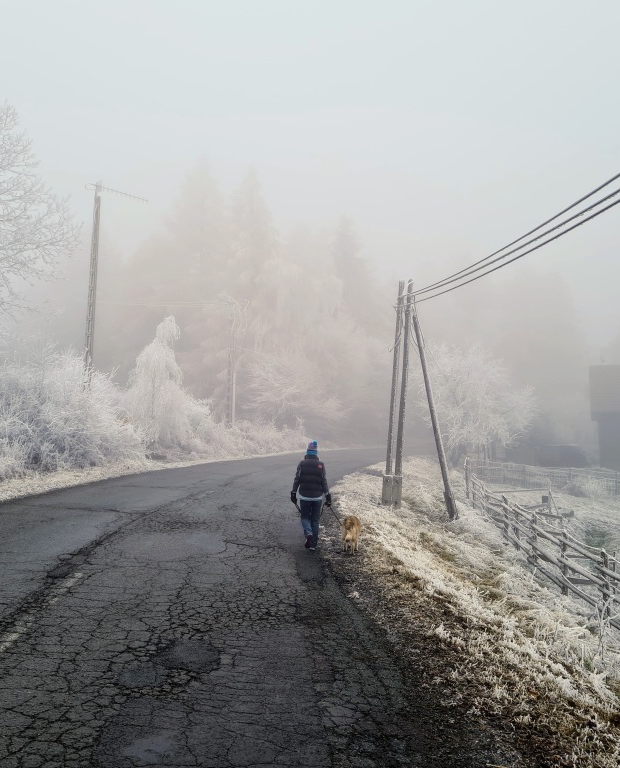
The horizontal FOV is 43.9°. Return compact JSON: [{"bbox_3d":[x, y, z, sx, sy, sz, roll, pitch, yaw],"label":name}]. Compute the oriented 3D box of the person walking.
[{"bbox_3d":[0.020,1.759,12.170,0.640,1.710,0.500,0,-5,0],"label":"person walking"}]

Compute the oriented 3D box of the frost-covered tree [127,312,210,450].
[{"bbox_3d":[-7.090,-0.073,38.272,3.900,6.641,3.900,1,-5,-10],"label":"frost-covered tree"}]

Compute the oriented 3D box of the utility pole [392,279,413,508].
[{"bbox_3d":[2.588,0.236,21.050,0.250,6.293,0.250,4,-5,0],"label":"utility pole"}]

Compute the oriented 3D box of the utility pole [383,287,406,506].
[{"bbox_3d":[2.351,0.219,21.250,0.250,6.203,0.250,4,-5,0],"label":"utility pole"}]

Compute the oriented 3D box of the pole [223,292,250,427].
[{"bbox_3d":[-4.456,-1.148,46.353,1.200,8.604,0.600,0,-5,0],"label":"pole"}]

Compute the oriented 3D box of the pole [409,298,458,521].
[{"bbox_3d":[3.277,0.688,20.650,0.240,5.936,0.240,-9,-9,-1],"label":"pole"}]

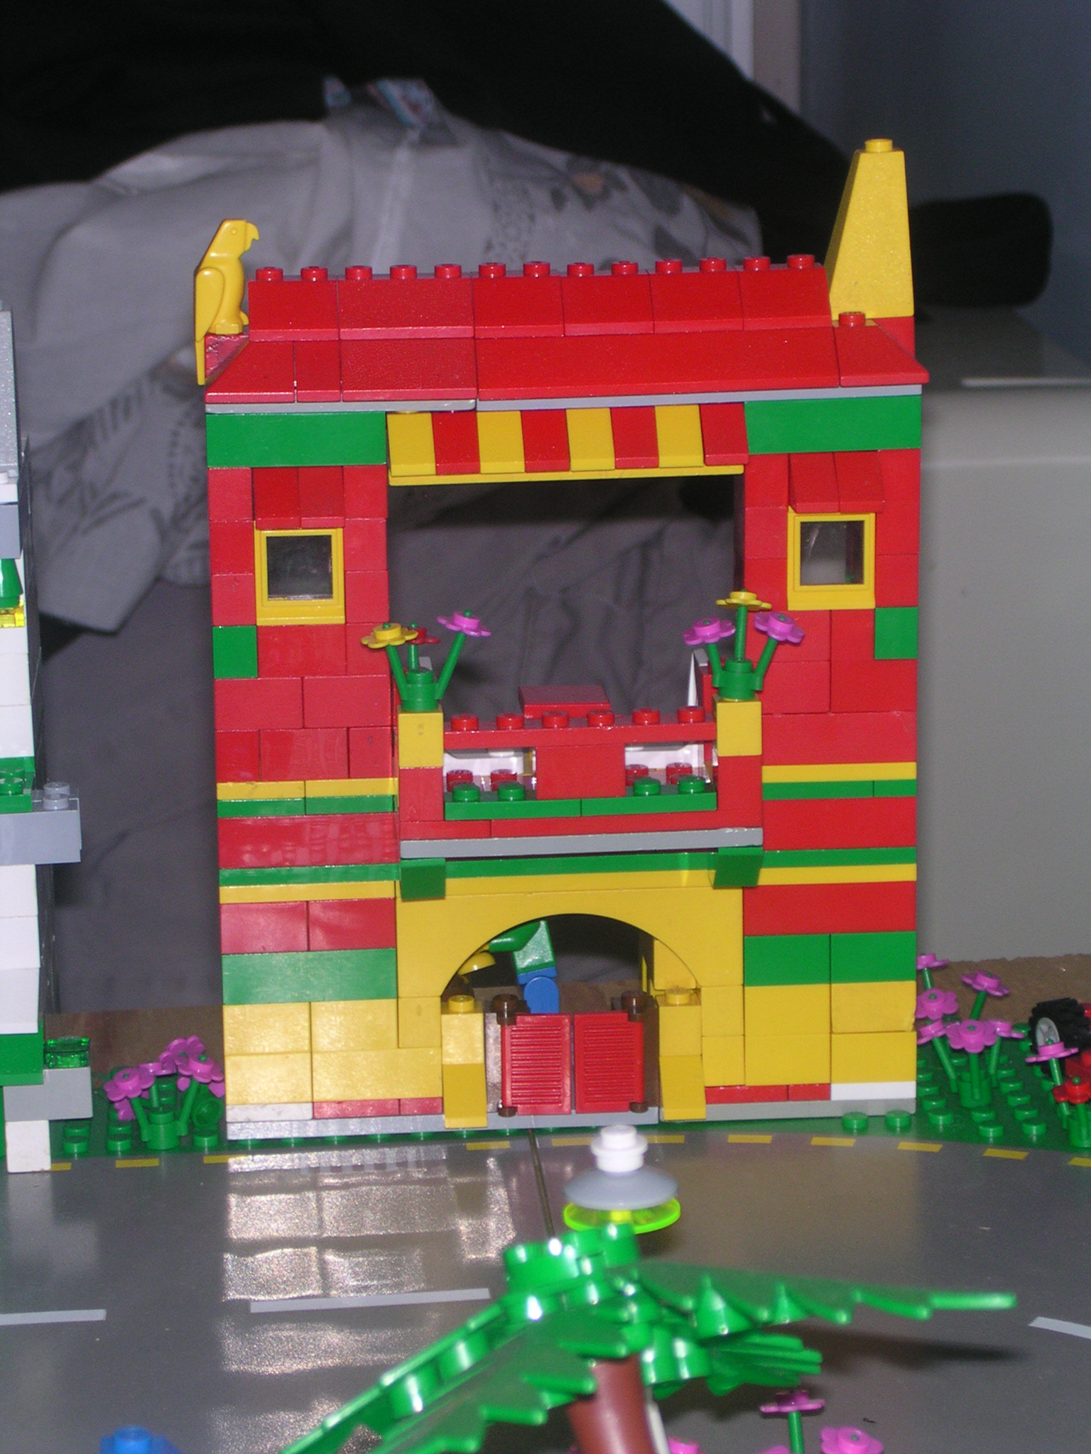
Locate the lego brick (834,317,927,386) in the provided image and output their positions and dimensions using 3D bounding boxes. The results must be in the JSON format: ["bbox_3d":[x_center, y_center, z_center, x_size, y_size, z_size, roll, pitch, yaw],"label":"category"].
[{"bbox_3d":[0.059,-0.068,0.836,0.016,0.011,0.016,-2,13,-5],"label":"lego brick"}]

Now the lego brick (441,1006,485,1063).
[{"bbox_3d":[-0.015,0.057,0.860,0.008,0.010,0.008,-2,12,-5],"label":"lego brick"}]

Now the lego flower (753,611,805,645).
[{"bbox_3d":[0.042,-0.018,0.822,0.009,0.003,0.009,18,21,-9],"label":"lego flower"}]

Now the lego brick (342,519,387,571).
[{"bbox_3d":[-0.032,-0.034,0.843,0.008,0.010,0.010,-2,12,-5],"label":"lego brick"}]

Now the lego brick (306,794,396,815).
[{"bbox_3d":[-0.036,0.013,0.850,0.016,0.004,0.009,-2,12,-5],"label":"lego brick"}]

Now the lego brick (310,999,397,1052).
[{"bbox_3d":[-0.035,0.054,0.859,0.016,0.010,0.009,-2,12,-5],"label":"lego brick"}]

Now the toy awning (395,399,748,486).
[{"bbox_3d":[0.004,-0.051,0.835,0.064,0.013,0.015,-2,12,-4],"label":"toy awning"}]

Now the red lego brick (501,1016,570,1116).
[{"bbox_3d":[-0.002,0.062,0.859,0.013,0.019,0.004,-2,13,-5],"label":"red lego brick"}]

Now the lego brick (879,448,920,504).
[{"bbox_3d":[0.063,-0.046,0.845,0.008,0.010,0.009,-2,12,-5],"label":"lego brick"}]

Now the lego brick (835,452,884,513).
[{"bbox_3d":[0.056,-0.045,0.842,0.008,0.010,0.015,-2,12,-5],"label":"lego brick"}]

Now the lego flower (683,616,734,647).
[{"bbox_3d":[0.029,-0.017,0.822,0.009,0.003,0.009,-14,19,-2],"label":"lego flower"}]

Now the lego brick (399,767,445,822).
[{"bbox_3d":[-0.022,0.011,0.825,0.008,0.010,0.008,-2,12,-5],"label":"lego brick"}]

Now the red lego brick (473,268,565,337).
[{"bbox_3d":[-0.005,-0.077,0.836,0.016,0.011,0.016,-2,13,-5],"label":"red lego brick"}]

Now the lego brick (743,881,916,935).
[{"bbox_3d":[0.052,0.032,0.863,0.032,0.010,0.011,-2,12,-4],"label":"lego brick"}]

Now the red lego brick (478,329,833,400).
[{"bbox_3d":[0.019,-0.066,0.833,0.064,0.010,0.016,-2,13,-5],"label":"red lego brick"}]

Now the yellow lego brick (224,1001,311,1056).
[{"bbox_3d":[-0.051,0.054,0.859,0.016,0.010,0.011,-2,12,-4],"label":"yellow lego brick"}]

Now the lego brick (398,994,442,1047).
[{"bbox_3d":[-0.023,0.053,0.861,0.008,0.010,0.010,-2,12,-5],"label":"lego brick"}]

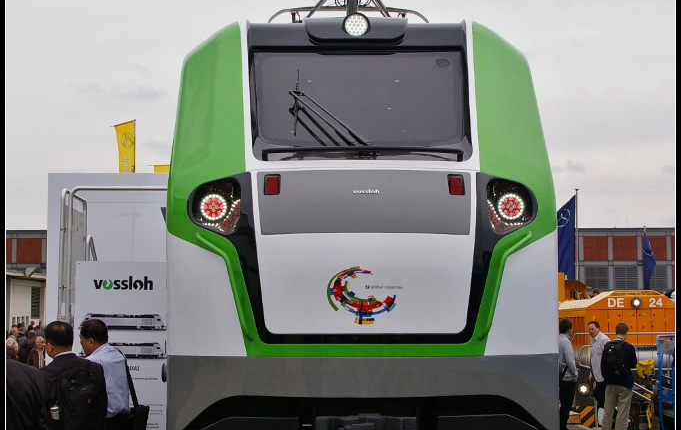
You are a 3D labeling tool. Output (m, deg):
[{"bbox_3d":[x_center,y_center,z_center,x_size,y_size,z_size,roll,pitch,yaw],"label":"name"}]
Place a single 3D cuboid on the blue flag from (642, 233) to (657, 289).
[{"bbox_3d":[16.169,2.381,58.000,0.800,3.100,0.350,-1,-6,11],"label":"blue flag"}]

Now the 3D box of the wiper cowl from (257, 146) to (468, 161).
[{"bbox_3d":[0.158,-0.422,7.600,1.390,0.120,0.200,0,-5,-2],"label":"wiper cowl"}]

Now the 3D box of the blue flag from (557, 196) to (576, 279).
[{"bbox_3d":[9.657,1.234,48.000,1.150,4.100,0.300,-1,-6,15],"label":"blue flag"}]

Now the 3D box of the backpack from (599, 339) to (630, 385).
[{"bbox_3d":[3.856,2.062,15.600,0.330,0.580,0.220,-3,-6,23],"label":"backpack"}]

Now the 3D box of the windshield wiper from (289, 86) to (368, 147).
[{"bbox_3d":[-0.082,-0.689,7.600,0.540,0.480,0.100,1,-25,-2],"label":"windshield wiper"}]

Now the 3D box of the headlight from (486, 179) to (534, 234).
[{"bbox_3d":[1.150,-0.058,7.500,0.330,0.370,0.200,1,-6,-7],"label":"headlight"}]

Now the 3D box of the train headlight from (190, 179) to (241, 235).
[{"bbox_3d":[-0.846,-0.051,7.500,0.330,0.370,0.200,-1,-6,7],"label":"train headlight"}]

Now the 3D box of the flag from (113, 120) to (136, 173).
[{"bbox_3d":[-9.006,-2.386,46.000,1.100,3.200,0.250,-3,-6,30],"label":"flag"}]

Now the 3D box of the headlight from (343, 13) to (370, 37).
[{"bbox_3d":[0.119,-1.411,8.250,0.205,0.180,0.120,0,-6,-1],"label":"headlight"}]

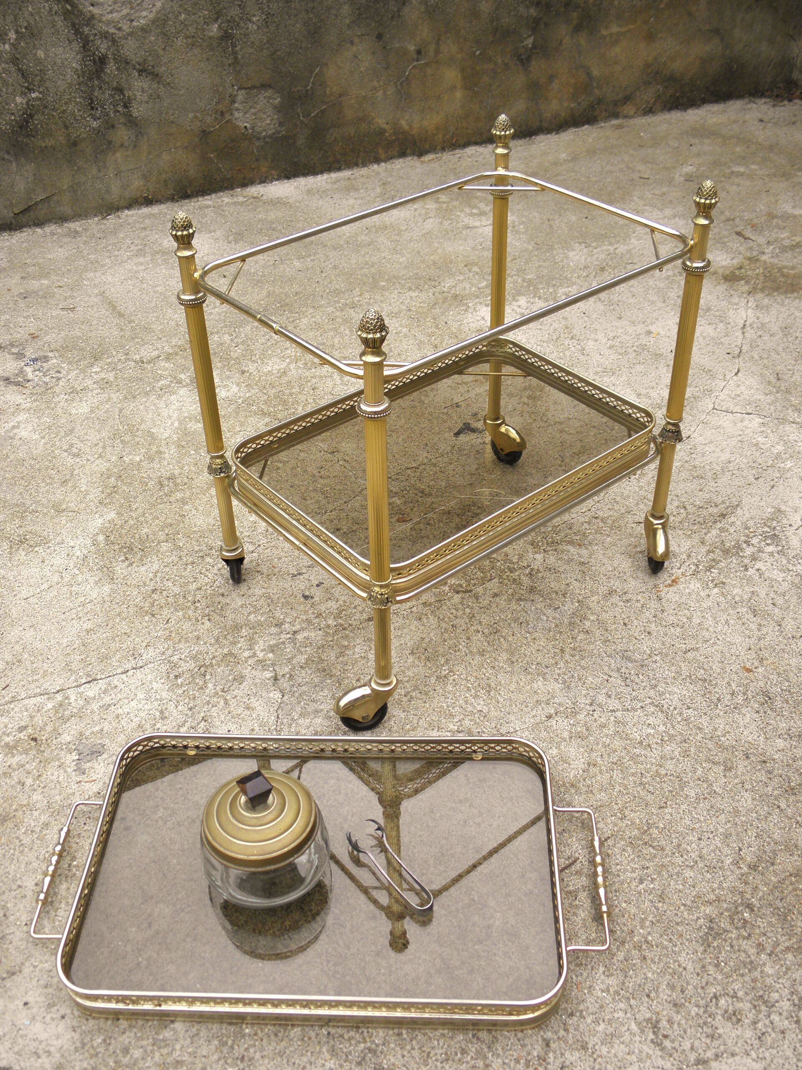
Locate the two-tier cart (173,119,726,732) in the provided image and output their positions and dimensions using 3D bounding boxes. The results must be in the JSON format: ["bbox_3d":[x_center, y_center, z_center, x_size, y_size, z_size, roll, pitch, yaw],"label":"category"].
[{"bbox_3d":[0.068,-0.186,1.569,0.661,0.647,0.458,-28,45,-30],"label":"two-tier cart"}]

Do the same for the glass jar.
[{"bbox_3d":[-0.167,0.345,1.258,0.157,0.165,0.157,-1,38,1],"label":"glass jar"}]

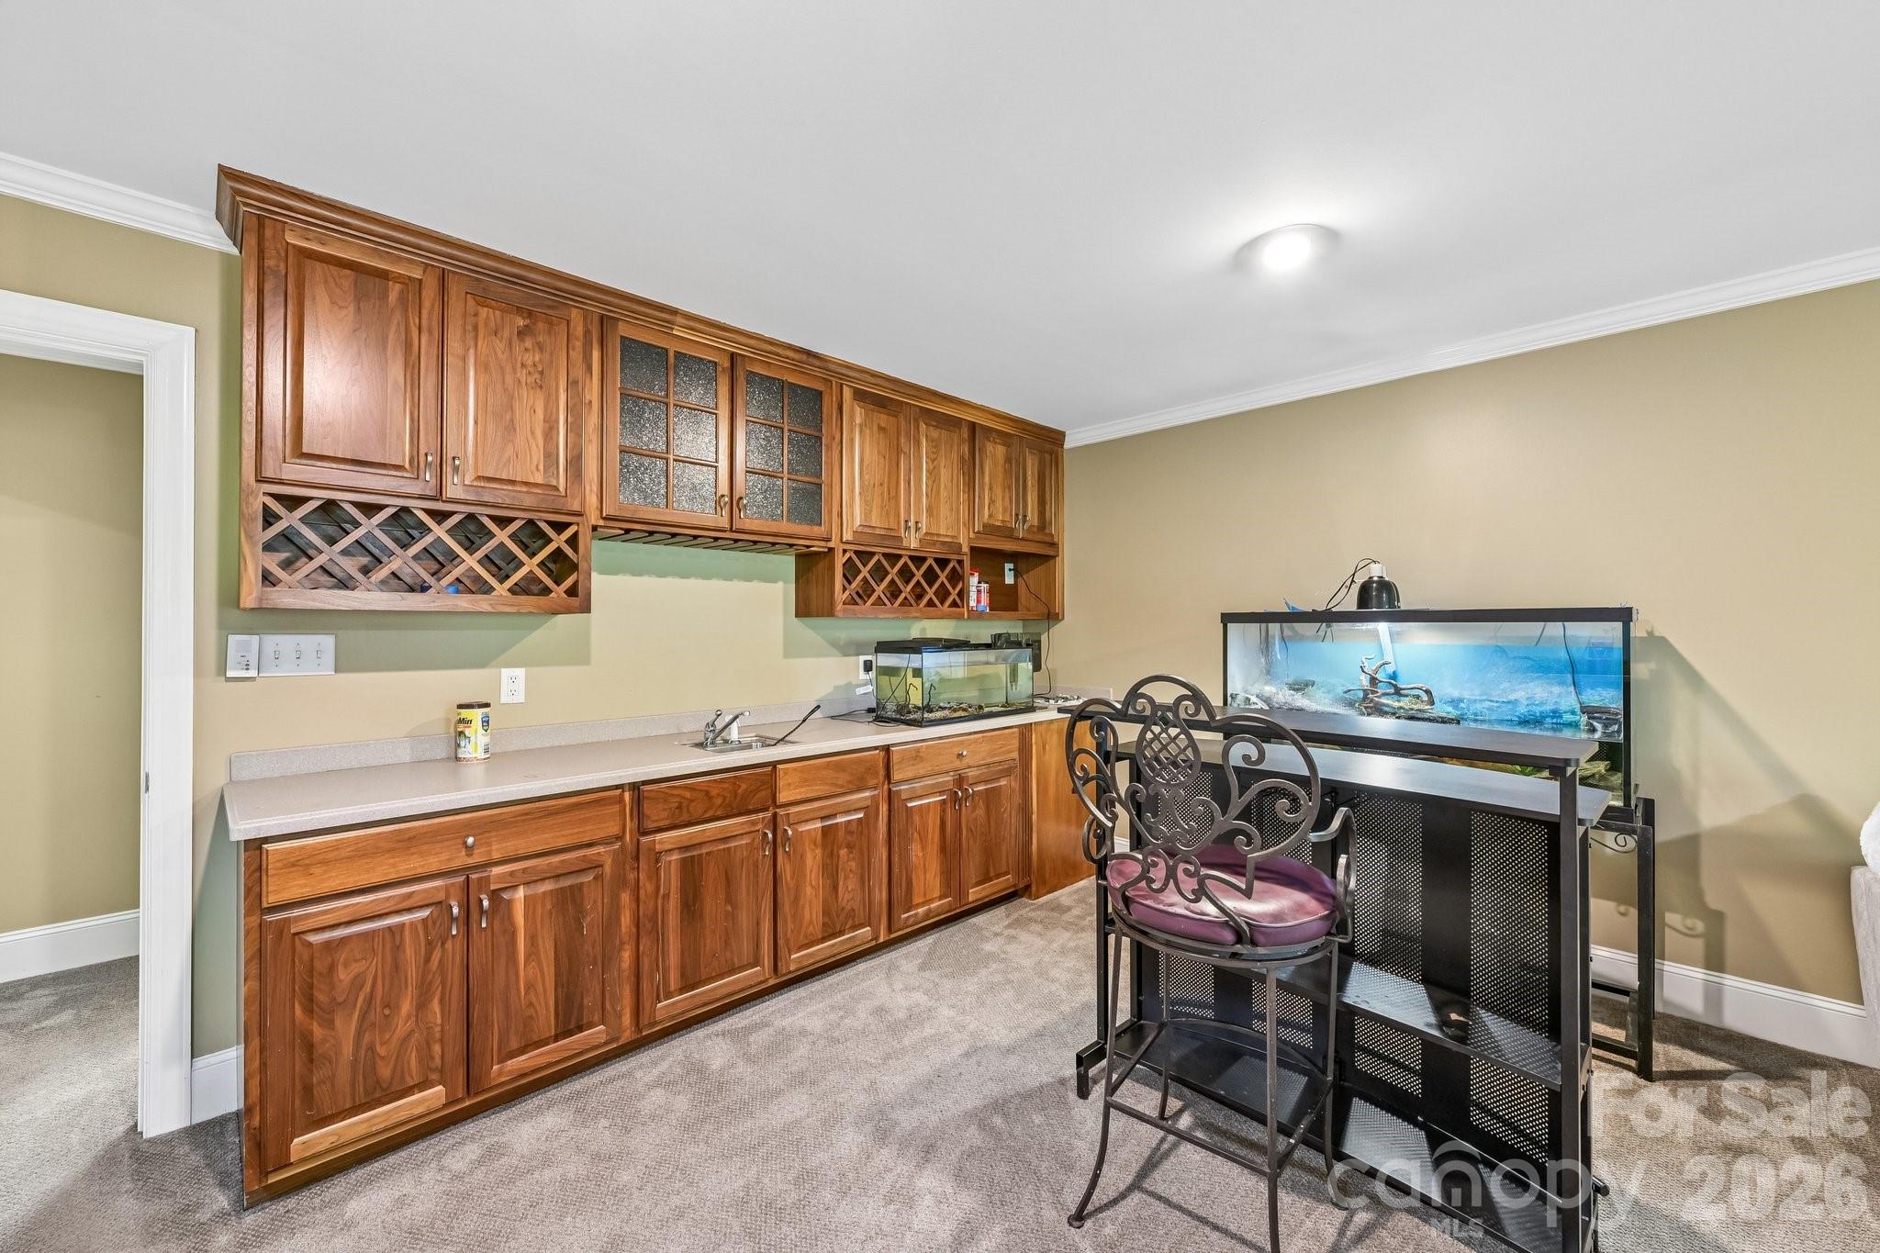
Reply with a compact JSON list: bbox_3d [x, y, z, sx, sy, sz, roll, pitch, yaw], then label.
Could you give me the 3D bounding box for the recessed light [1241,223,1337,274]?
[{"bbox_3d":[1.016,-1.081,2.150,0.265,0.050,0.265,0,0,-45],"label":"recessed light"}]

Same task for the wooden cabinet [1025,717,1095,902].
[{"bbox_3d":[0.504,0.896,4.012,0.740,0.876,0.605,0,0,-45],"label":"wooden cabinet"}]

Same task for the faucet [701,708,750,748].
[{"bbox_3d":[-0.755,0.358,2.590,0.180,0.123,0.065,0,0,-45],"label":"faucet"}]

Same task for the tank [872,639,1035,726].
[{"bbox_3d":[0.087,0.245,3.410,0.762,0.350,0.317,0,0,-45],"label":"tank"}]

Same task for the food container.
[{"bbox_3d":[-1.471,0.333,2.304,0.092,0.175,0.092,0,0,-33],"label":"food container"}]

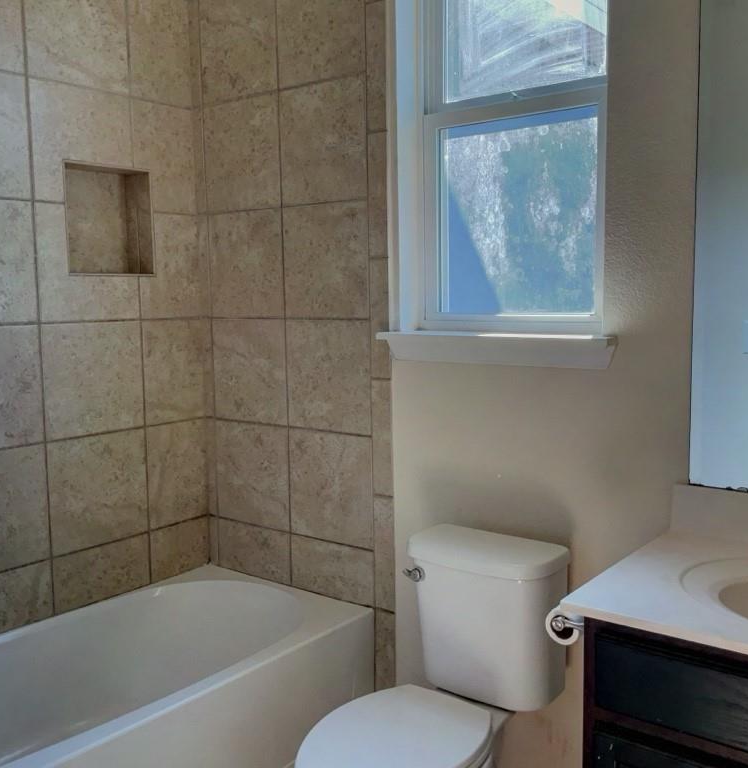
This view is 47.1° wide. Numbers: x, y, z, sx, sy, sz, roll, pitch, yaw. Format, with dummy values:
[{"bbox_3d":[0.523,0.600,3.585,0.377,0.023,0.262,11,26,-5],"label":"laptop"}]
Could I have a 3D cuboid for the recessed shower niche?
[{"bbox_3d":[-0.840,-0.497,2.641,0.106,0.325,0.304,4,8,38],"label":"recessed shower niche"}]

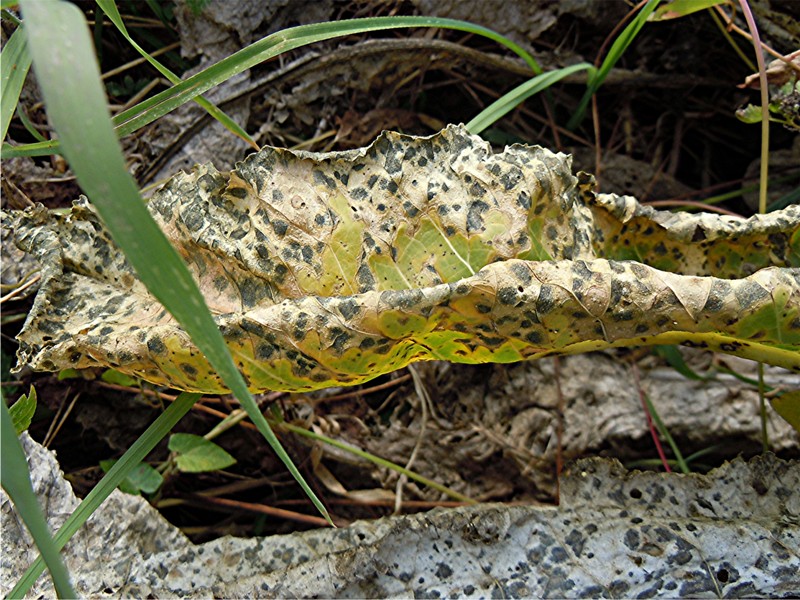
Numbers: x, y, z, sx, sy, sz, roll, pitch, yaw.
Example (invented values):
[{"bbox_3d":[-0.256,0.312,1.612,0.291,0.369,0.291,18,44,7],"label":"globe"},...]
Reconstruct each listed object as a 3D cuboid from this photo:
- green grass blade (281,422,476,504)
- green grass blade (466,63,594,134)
[{"bbox_3d":[-0.015,0.099,0.420,0.137,0.006,0.004,20,77,9],"label":"green grass blade"},{"bbox_3d":[0.086,-0.132,0.460,0.120,0.011,0.014,-31,10,-16],"label":"green grass blade"}]

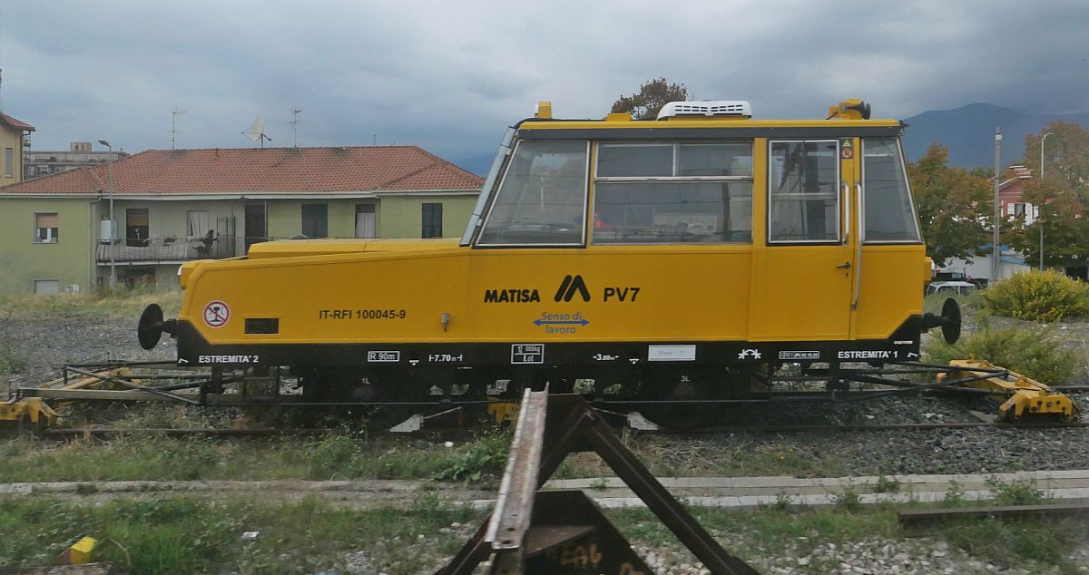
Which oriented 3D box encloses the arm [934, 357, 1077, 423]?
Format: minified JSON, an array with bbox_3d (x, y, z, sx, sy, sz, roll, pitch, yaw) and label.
[{"bbox_3d":[4.820,1.090,7.820,0.680,0.350,1.700,0,4,0],"label":"arm"}]

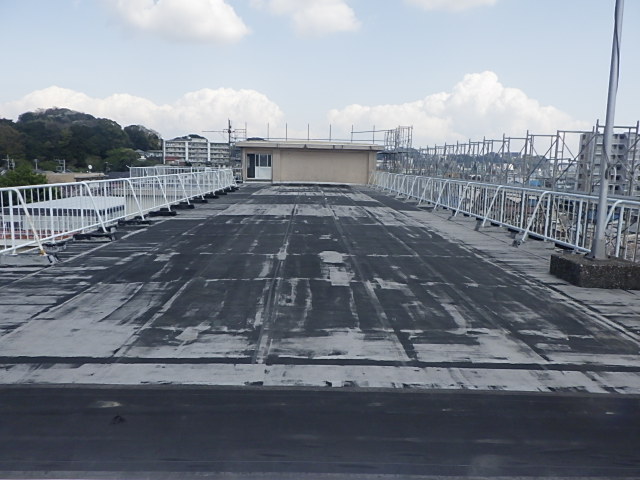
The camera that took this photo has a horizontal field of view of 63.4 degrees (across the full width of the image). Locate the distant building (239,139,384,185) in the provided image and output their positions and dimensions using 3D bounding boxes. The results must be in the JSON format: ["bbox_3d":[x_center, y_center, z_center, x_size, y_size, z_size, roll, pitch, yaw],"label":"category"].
[{"bbox_3d":[-0.765,-5.914,40.010,10.725,3.038,4.700,1,8,-2],"label":"distant building"}]

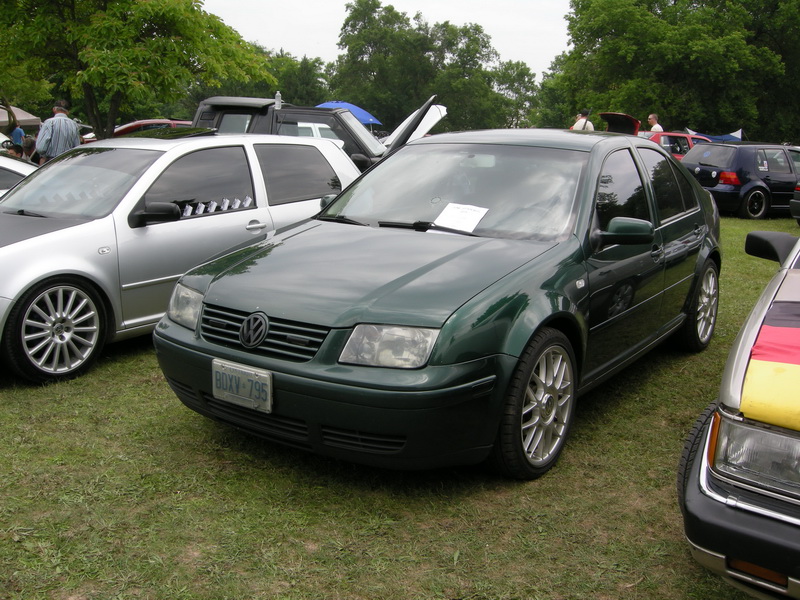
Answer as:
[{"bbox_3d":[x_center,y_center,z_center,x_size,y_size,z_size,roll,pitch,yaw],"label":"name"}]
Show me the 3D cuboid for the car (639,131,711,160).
[{"bbox_3d":[6.034,-3.061,18.652,4.300,1.420,1.680,-3,13,-20],"label":"car"}]

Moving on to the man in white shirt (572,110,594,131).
[{"bbox_3d":[3.848,-3.137,17.686,0.520,1.800,0.320,-2,12,-11],"label":"man in white shirt"}]

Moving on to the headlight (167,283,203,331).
[{"bbox_3d":[-0.894,0.026,3.499,0.170,0.145,0.330,-10,16,-43],"label":"headlight"}]

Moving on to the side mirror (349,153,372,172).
[{"bbox_3d":[-0.451,-1.625,9.750,0.180,0.155,0.210,2,12,6],"label":"side mirror"}]

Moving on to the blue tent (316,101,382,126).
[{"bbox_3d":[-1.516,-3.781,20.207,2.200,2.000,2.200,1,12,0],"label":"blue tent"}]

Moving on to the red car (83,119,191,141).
[{"bbox_3d":[-4.747,-2.866,16.530,4.300,1.420,1.720,-6,14,-28],"label":"red car"}]

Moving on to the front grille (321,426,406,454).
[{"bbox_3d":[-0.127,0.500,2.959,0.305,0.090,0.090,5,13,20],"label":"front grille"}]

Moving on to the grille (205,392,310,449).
[{"bbox_3d":[-0.554,0.454,3.181,0.550,0.120,0.080,9,14,33],"label":"grille"}]

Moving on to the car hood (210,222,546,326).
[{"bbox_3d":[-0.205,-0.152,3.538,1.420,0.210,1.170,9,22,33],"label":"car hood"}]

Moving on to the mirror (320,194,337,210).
[{"bbox_3d":[-0.404,-0.527,4.707,0.235,0.145,0.150,9,14,33],"label":"mirror"}]

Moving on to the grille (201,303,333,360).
[{"bbox_3d":[-0.536,0.116,3.129,0.640,0.150,0.090,9,14,33],"label":"grille"}]

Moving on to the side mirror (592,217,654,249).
[{"bbox_3d":[1.018,-0.310,3.772,0.235,0.145,0.150,9,14,33],"label":"side mirror"}]

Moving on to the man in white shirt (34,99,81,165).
[{"bbox_3d":[-4.392,-1.754,10.976,0.570,1.700,0.360,1,12,3],"label":"man in white shirt"}]

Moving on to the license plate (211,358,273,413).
[{"bbox_3d":[-0.584,0.317,3.077,0.305,0.153,0.020,9,16,33],"label":"license plate"}]

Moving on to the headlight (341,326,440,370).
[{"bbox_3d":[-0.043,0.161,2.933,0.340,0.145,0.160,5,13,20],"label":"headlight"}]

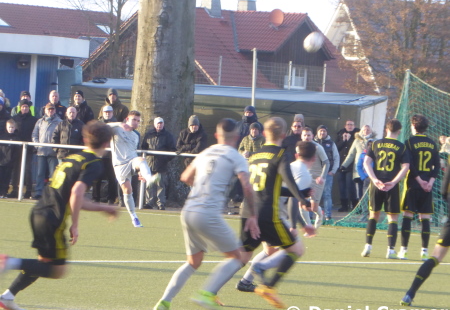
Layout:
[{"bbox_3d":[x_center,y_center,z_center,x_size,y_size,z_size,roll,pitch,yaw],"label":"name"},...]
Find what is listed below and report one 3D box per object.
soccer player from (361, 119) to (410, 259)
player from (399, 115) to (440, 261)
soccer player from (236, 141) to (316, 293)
[{"bbox_3d":[2.096,0.435,54.700,0.600,1.800,0.420,2,1,-18],"label":"soccer player"},{"bbox_3d":[2.520,0.420,54.400,0.560,1.850,0.420,2,1,-18],"label":"player"},{"bbox_3d":[0.534,0.626,42.600,0.800,1.560,0.580,2,1,-41],"label":"soccer player"}]

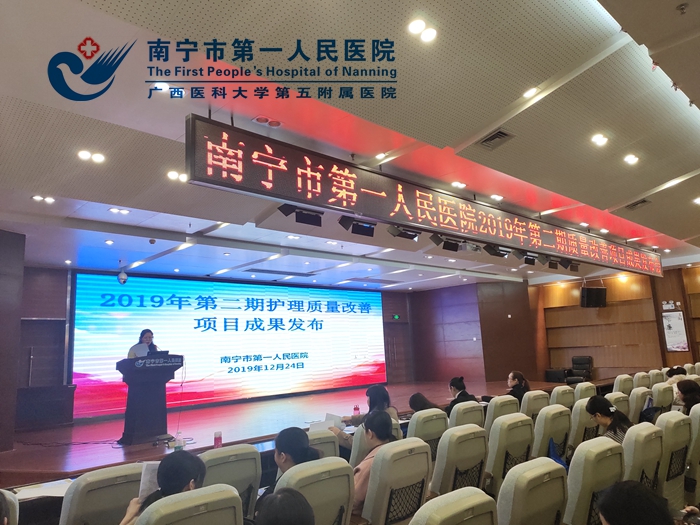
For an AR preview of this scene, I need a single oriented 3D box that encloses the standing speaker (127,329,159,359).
[{"bbox_3d":[-3.248,1.873,7.292,0.480,1.600,0.340,6,-14,-41],"label":"standing speaker"}]

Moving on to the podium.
[{"bbox_3d":[-2.965,2.007,6.875,0.830,1.170,0.500,6,-14,-41],"label":"podium"}]

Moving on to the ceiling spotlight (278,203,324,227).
[{"bbox_3d":[-0.399,-0.465,4.219,0.420,0.270,0.300,6,-29,-41],"label":"ceiling spotlight"}]

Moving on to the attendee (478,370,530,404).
[{"bbox_3d":[1.847,1.917,5.453,0.700,1.200,0.500,-10,-13,36],"label":"attendee"}]

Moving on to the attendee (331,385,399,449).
[{"bbox_3d":[0.153,1.741,4.135,0.720,1.220,0.520,-11,-13,39],"label":"attendee"}]

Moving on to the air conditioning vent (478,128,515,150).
[{"bbox_3d":[1.231,-1.040,3.905,0.270,0.050,0.270,6,-25,-41],"label":"air conditioning vent"}]

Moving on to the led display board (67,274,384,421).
[{"bbox_3d":[-1.953,1.774,10.682,7.760,2.600,0.100,6,-13,-41],"label":"led display board"}]

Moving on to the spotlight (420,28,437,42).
[{"bbox_3d":[0.450,-1.304,2.659,0.105,0.050,0.105,-10,-19,-3],"label":"spotlight"}]

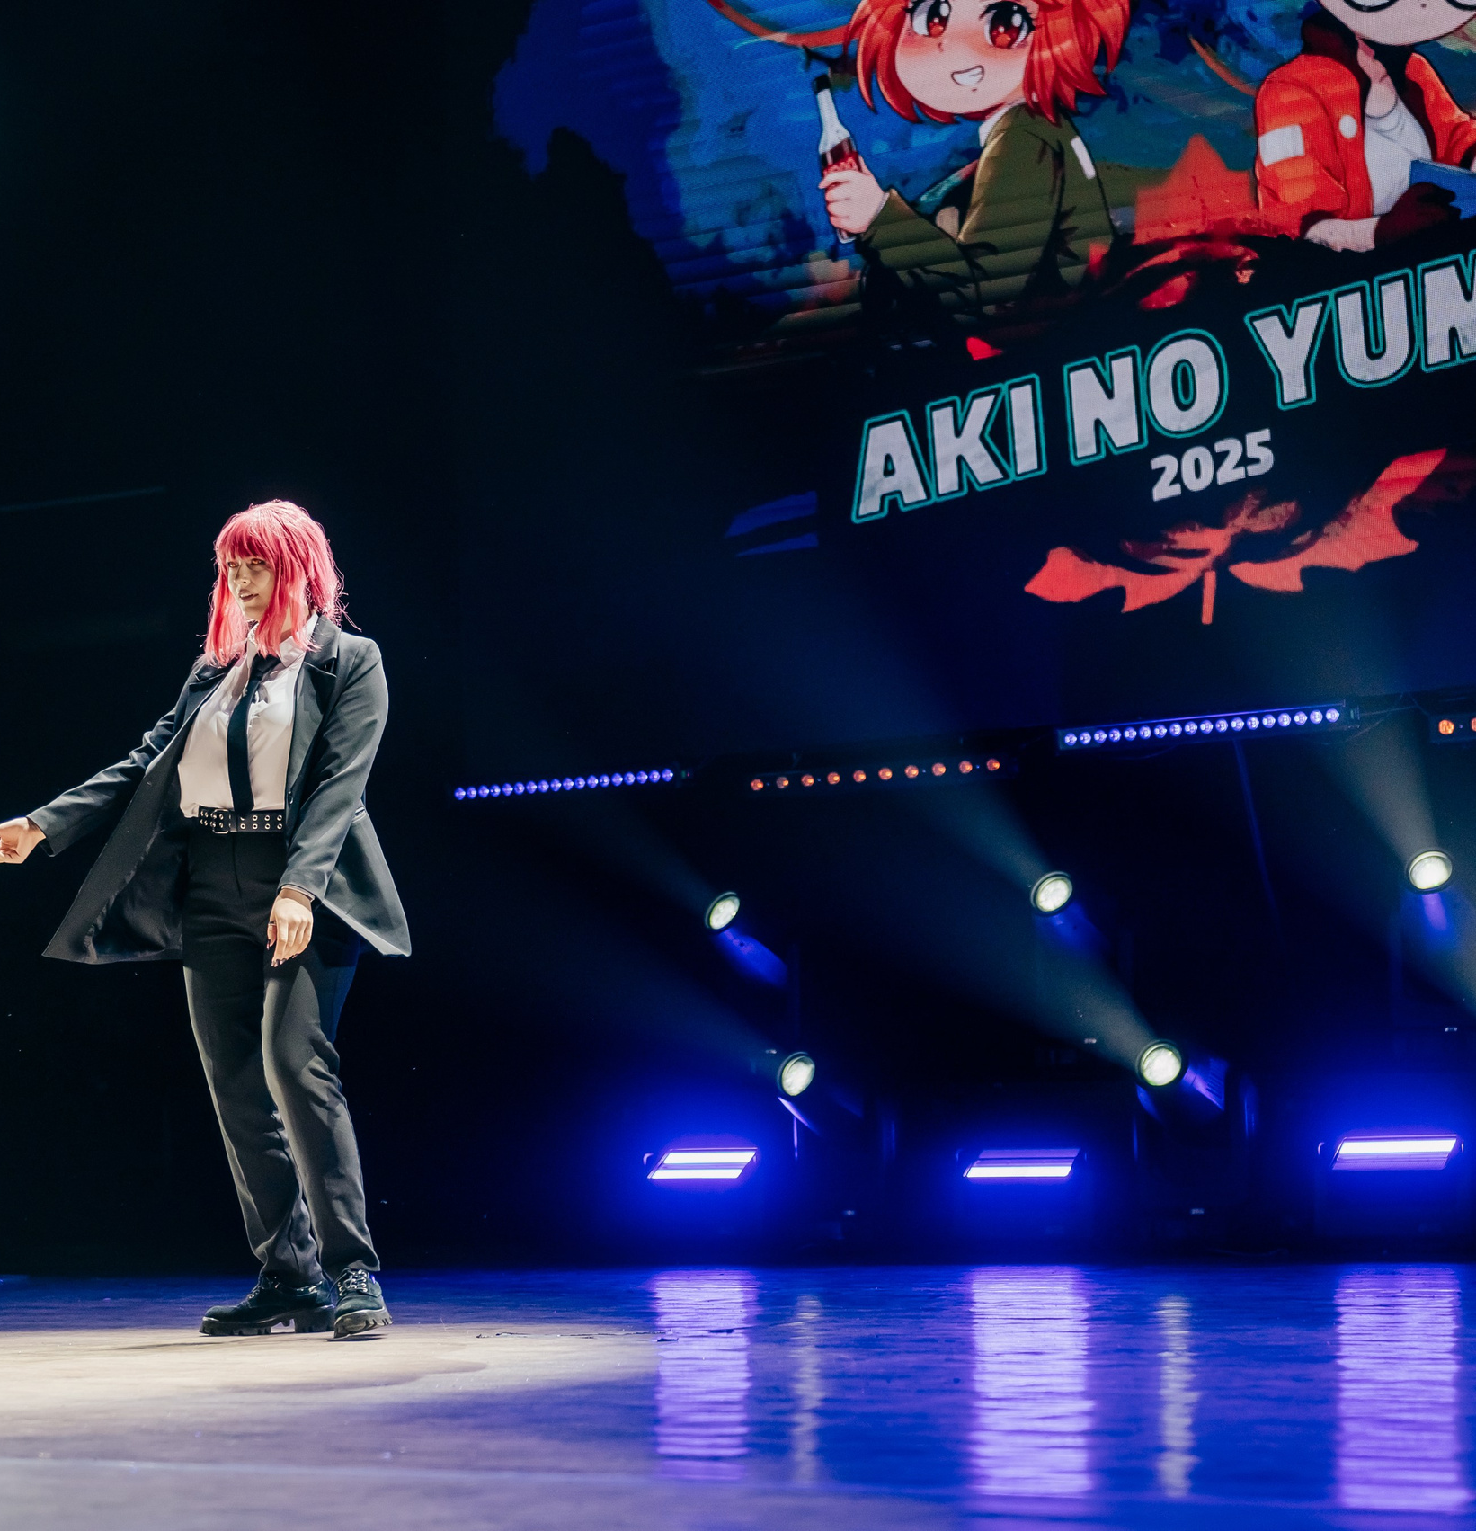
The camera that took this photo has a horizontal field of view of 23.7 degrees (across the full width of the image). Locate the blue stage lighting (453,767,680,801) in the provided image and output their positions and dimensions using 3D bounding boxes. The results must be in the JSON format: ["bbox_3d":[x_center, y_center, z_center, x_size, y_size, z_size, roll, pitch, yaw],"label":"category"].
[{"bbox_3d":[-0.591,0.067,12.204,0.980,0.070,0.065,-5,-7,33],"label":"blue stage lighting"}]

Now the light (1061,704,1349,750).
[{"bbox_3d":[1.445,-0.116,10.866,0.980,0.070,0.065,-5,-7,33],"label":"light"}]

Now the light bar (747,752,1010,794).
[{"bbox_3d":[0.467,0.037,11.518,1.000,0.080,0.090,-5,-7,33],"label":"light bar"}]

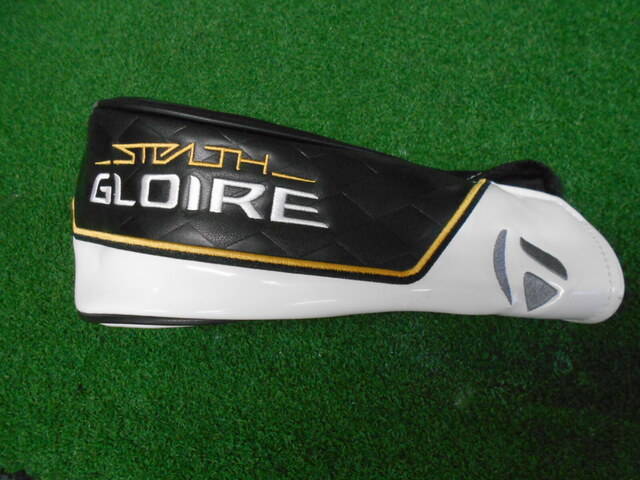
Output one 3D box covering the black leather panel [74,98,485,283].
[{"bbox_3d":[-0.024,-0.029,0.298,0.247,0.035,0.110,4,70,1],"label":"black leather panel"}]

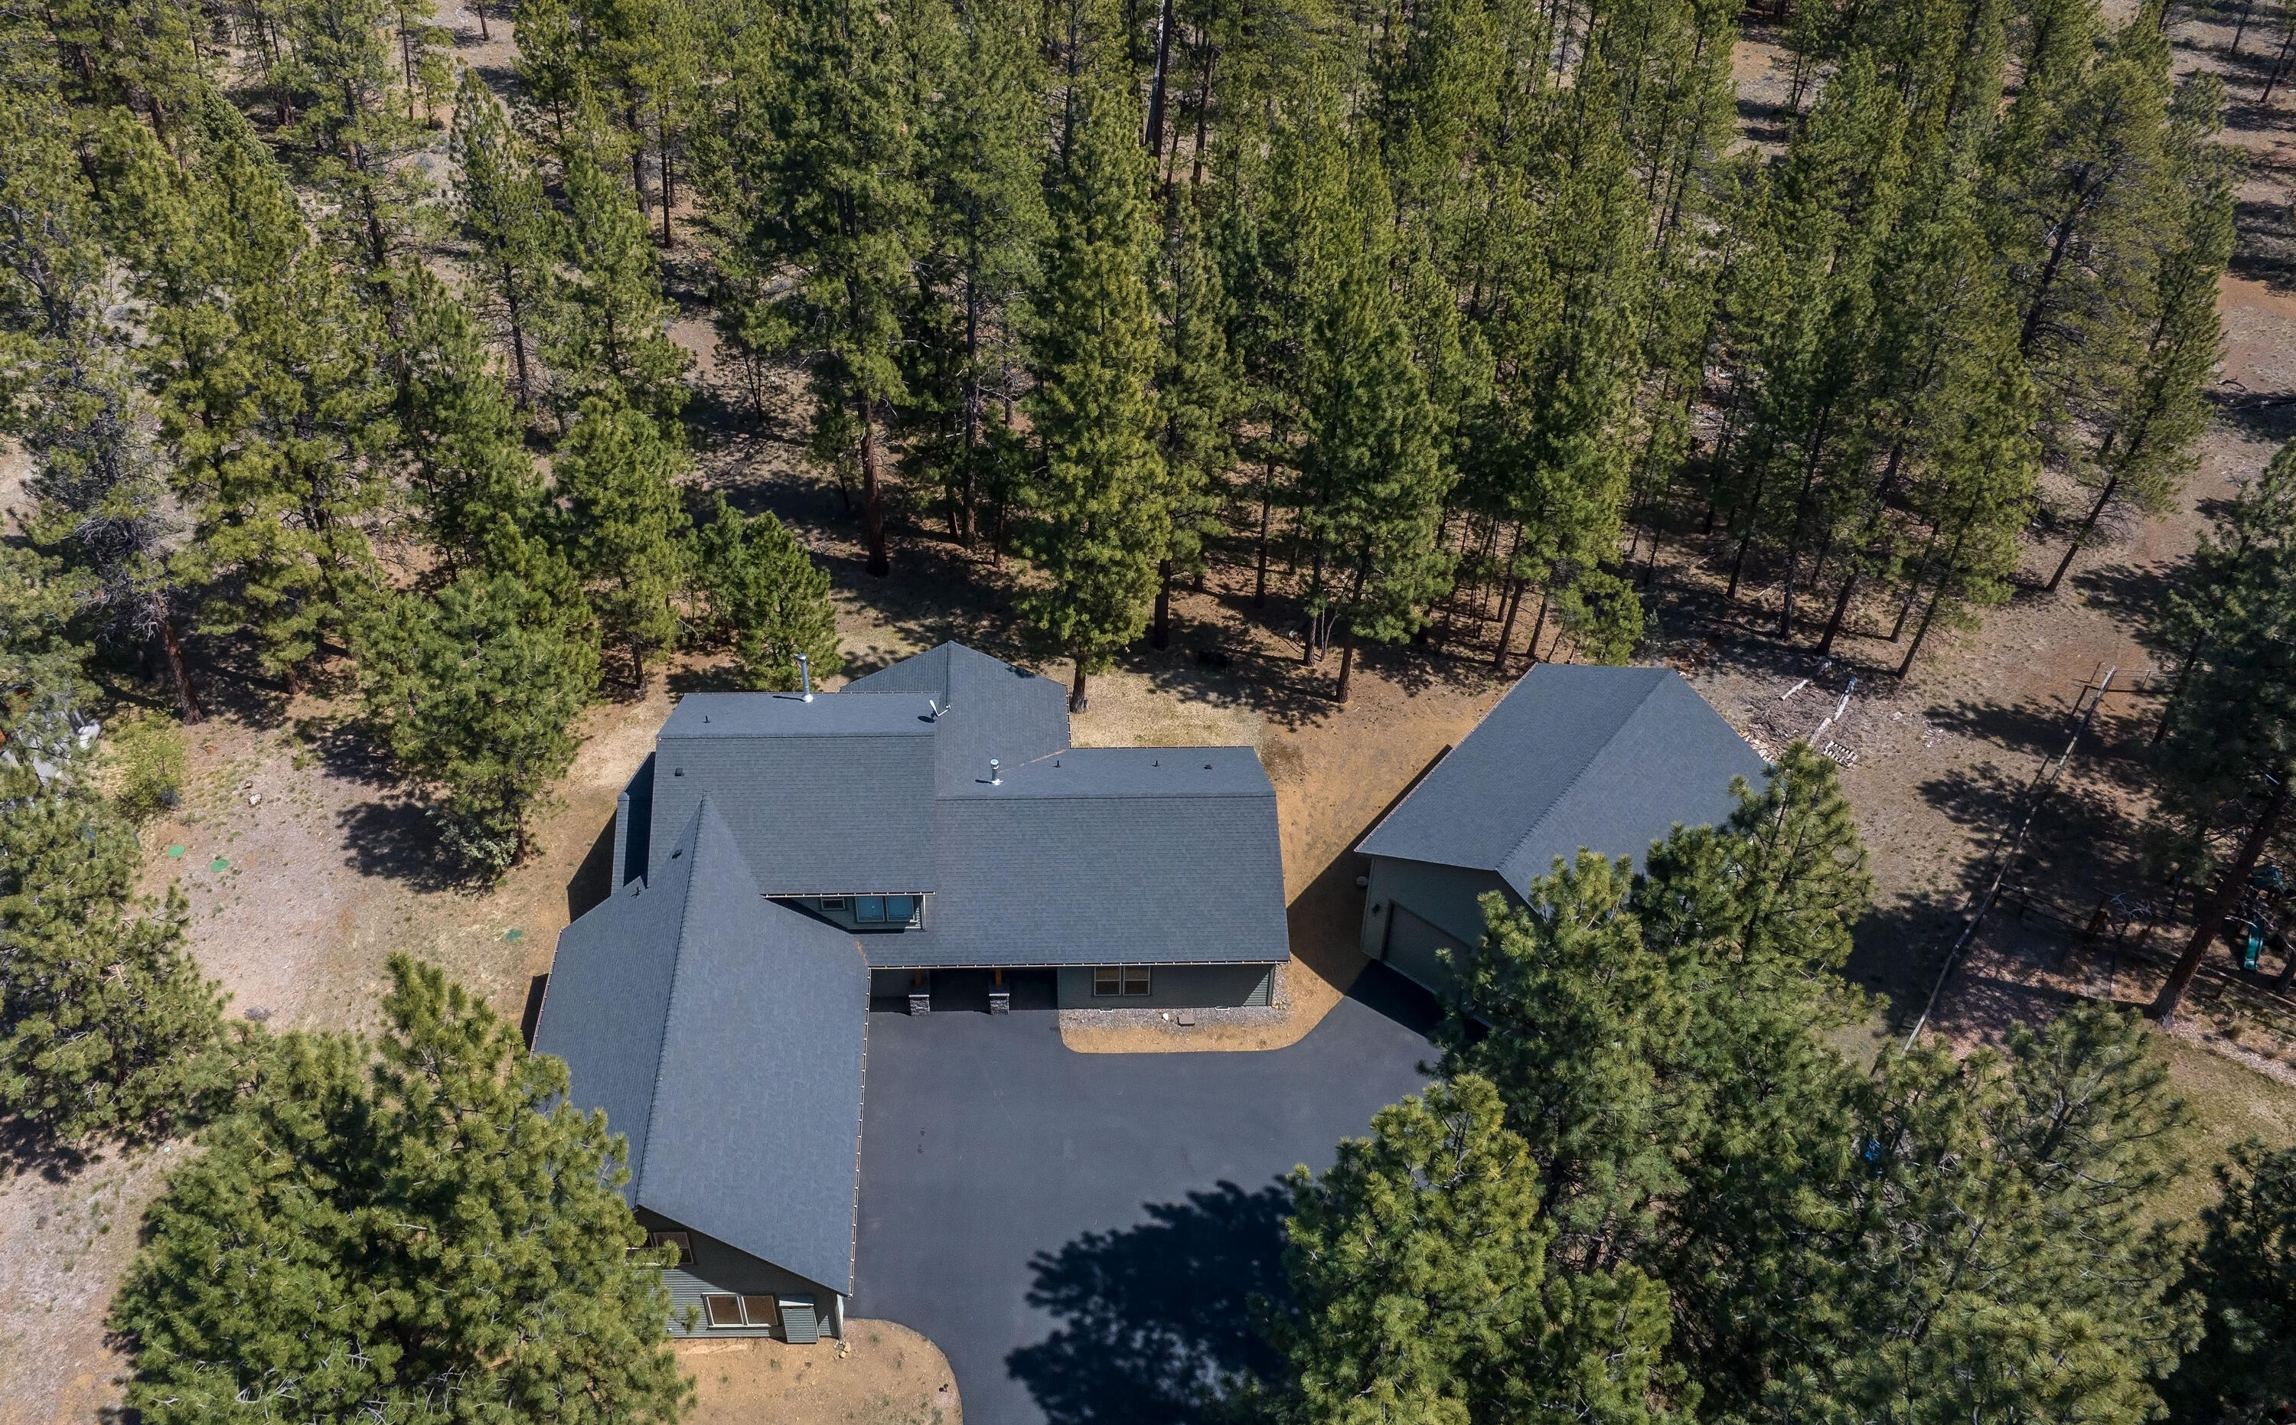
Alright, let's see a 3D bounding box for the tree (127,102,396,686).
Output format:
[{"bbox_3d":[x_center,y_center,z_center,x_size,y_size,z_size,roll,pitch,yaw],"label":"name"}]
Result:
[{"bbox_3d":[-33.050,-9.777,59.269,8.600,23.659,8.600,3,40,0],"label":"tree"}]

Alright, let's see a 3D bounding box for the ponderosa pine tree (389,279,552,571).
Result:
[{"bbox_3d":[-29.623,-11.709,69.026,6.000,14.235,6.000,3,40,0],"label":"ponderosa pine tree"}]

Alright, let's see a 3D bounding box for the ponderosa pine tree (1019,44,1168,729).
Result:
[{"bbox_3d":[-1.874,-10.268,58.110,5.600,26.500,5.600,5,40,0],"label":"ponderosa pine tree"}]

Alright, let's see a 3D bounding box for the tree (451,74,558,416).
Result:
[{"bbox_3d":[-31.508,-22.351,76.866,4.700,16.720,4.700,5,40,0],"label":"tree"}]

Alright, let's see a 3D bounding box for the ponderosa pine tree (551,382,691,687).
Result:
[{"bbox_3d":[-21.279,-6.298,63.719,5.300,13.690,5.300,3,40,0],"label":"ponderosa pine tree"}]

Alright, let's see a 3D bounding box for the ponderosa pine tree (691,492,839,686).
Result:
[{"bbox_3d":[-15.382,-4.840,63.879,6.000,8.960,6.000,5,40,0],"label":"ponderosa pine tree"}]

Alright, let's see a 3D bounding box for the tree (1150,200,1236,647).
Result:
[{"bbox_3d":[1.244,-10.778,65.420,4.200,20.372,4.200,3,40,0],"label":"tree"}]

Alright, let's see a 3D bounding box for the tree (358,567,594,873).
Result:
[{"bbox_3d":[-23.034,0.442,53.860,8.000,12.770,8.000,5,40,0],"label":"tree"}]

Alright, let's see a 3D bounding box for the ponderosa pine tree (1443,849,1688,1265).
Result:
[{"bbox_3d":[11.988,9.654,43.929,6.700,16.300,6.700,5,40,0],"label":"ponderosa pine tree"}]

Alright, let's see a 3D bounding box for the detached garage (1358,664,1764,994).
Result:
[{"bbox_3d":[15.347,4.732,57.873,10.308,7.826,13.521,29,47,26],"label":"detached garage"}]

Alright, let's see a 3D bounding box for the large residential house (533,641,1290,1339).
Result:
[{"bbox_3d":[-7.081,6.519,52.064,23.890,8.000,25.750,0,40,-6],"label":"large residential house"}]

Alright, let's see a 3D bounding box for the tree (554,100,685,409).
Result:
[{"bbox_3d":[-26.385,-20.396,77.460,5.800,16.769,5.800,3,40,0],"label":"tree"}]

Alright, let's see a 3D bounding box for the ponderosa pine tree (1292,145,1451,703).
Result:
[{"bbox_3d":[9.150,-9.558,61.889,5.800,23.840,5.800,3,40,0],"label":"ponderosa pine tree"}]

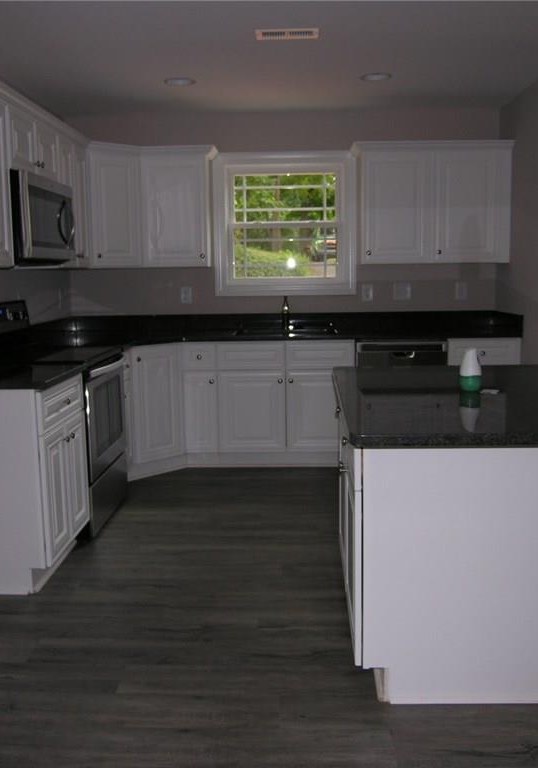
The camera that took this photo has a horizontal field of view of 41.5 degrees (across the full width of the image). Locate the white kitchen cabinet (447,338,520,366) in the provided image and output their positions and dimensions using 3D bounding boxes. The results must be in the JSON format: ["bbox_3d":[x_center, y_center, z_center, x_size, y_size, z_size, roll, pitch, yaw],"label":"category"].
[{"bbox_3d":[1.432,0.096,5.013,0.482,0.878,0.630,0,9,2],"label":"white kitchen cabinet"}]

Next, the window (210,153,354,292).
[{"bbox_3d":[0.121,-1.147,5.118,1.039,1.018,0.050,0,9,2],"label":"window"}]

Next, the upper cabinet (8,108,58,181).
[{"bbox_3d":[-1.354,-1.201,3.643,0.325,0.305,0.757,0,9,2],"label":"upper cabinet"}]

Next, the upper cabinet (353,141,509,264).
[{"bbox_3d":[1.125,-1.234,4.923,1.027,0.793,0.345,0,9,2],"label":"upper cabinet"}]

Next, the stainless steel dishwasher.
[{"bbox_3d":[0.886,0.100,5.024,0.602,0.860,0.610,0,9,2],"label":"stainless steel dishwasher"}]

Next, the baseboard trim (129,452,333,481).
[{"bbox_3d":[-0.169,0.545,4.743,1.482,0.115,0.355,0,9,2],"label":"baseboard trim"}]

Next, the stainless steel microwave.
[{"bbox_3d":[-1.317,-0.854,3.732,0.400,0.420,0.757,0,9,2],"label":"stainless steel microwave"}]

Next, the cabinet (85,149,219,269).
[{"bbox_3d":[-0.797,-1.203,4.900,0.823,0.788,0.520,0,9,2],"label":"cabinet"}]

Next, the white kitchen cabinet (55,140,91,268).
[{"bbox_3d":[-1.332,-1.090,4.354,0.325,0.755,0.530,0,9,2],"label":"white kitchen cabinet"}]

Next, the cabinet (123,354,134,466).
[{"bbox_3d":[-1.172,0.224,4.416,0.625,0.878,0.230,0,9,2],"label":"cabinet"}]

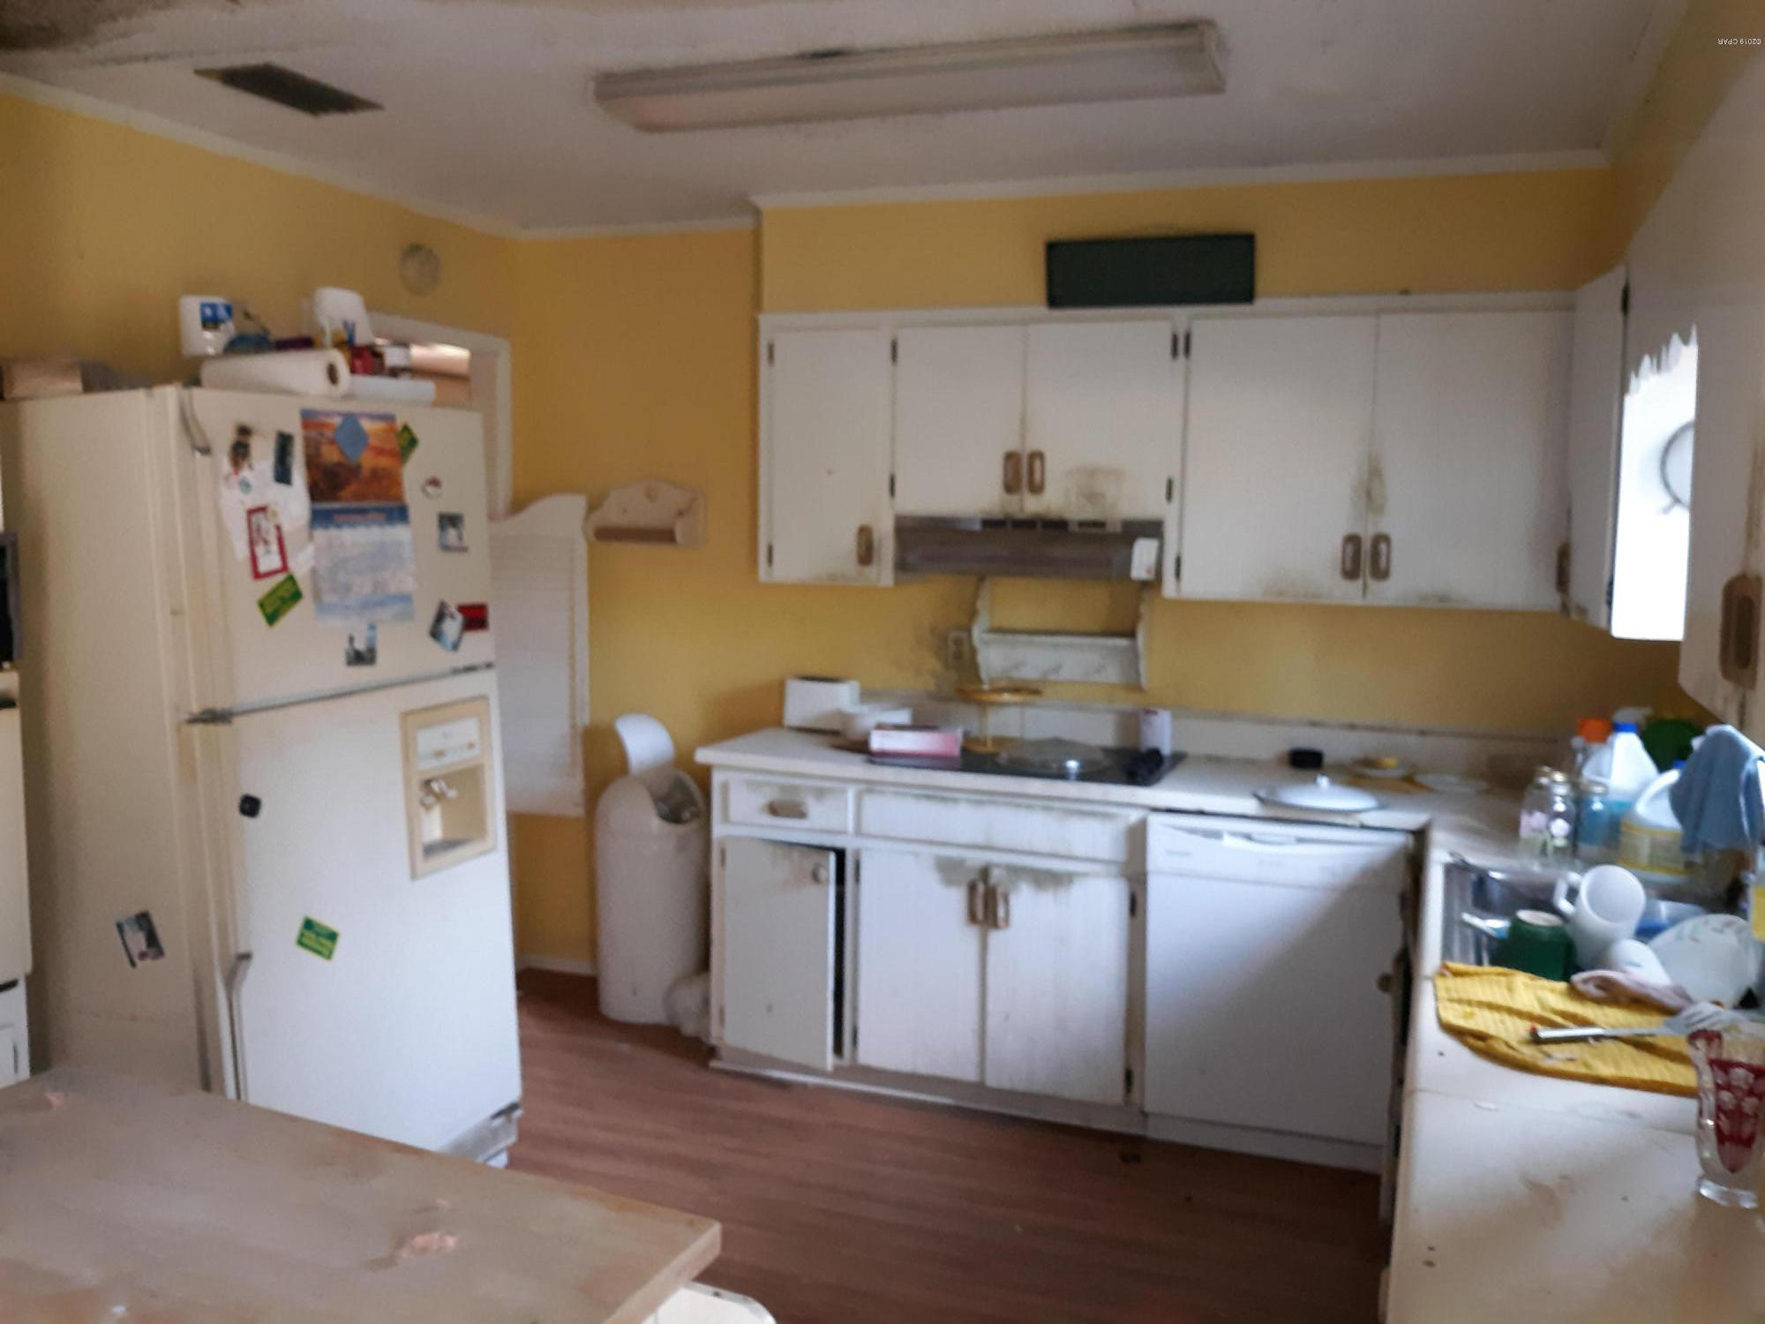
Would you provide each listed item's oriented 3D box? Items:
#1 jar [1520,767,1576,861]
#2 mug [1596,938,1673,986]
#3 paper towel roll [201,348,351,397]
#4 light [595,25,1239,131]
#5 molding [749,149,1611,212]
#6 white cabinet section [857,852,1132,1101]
[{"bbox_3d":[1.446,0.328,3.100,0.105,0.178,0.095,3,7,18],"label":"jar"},{"bbox_3d":[1.235,0.501,2.340,0.112,0.092,0.092,3,7,18],"label":"mug"},{"bbox_3d":[-1.254,-0.586,2.950,0.285,0.102,0.102,3,7,18],"label":"paper towel roll"},{"bbox_3d":[0.043,-1.136,2.812,1.225,0.064,0.262,3,7,18],"label":"light"},{"bbox_3d":[0.671,-1.248,3.723,2.200,0.040,0.030,3,7,18],"label":"molding"},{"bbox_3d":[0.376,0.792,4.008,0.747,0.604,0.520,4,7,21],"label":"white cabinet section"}]

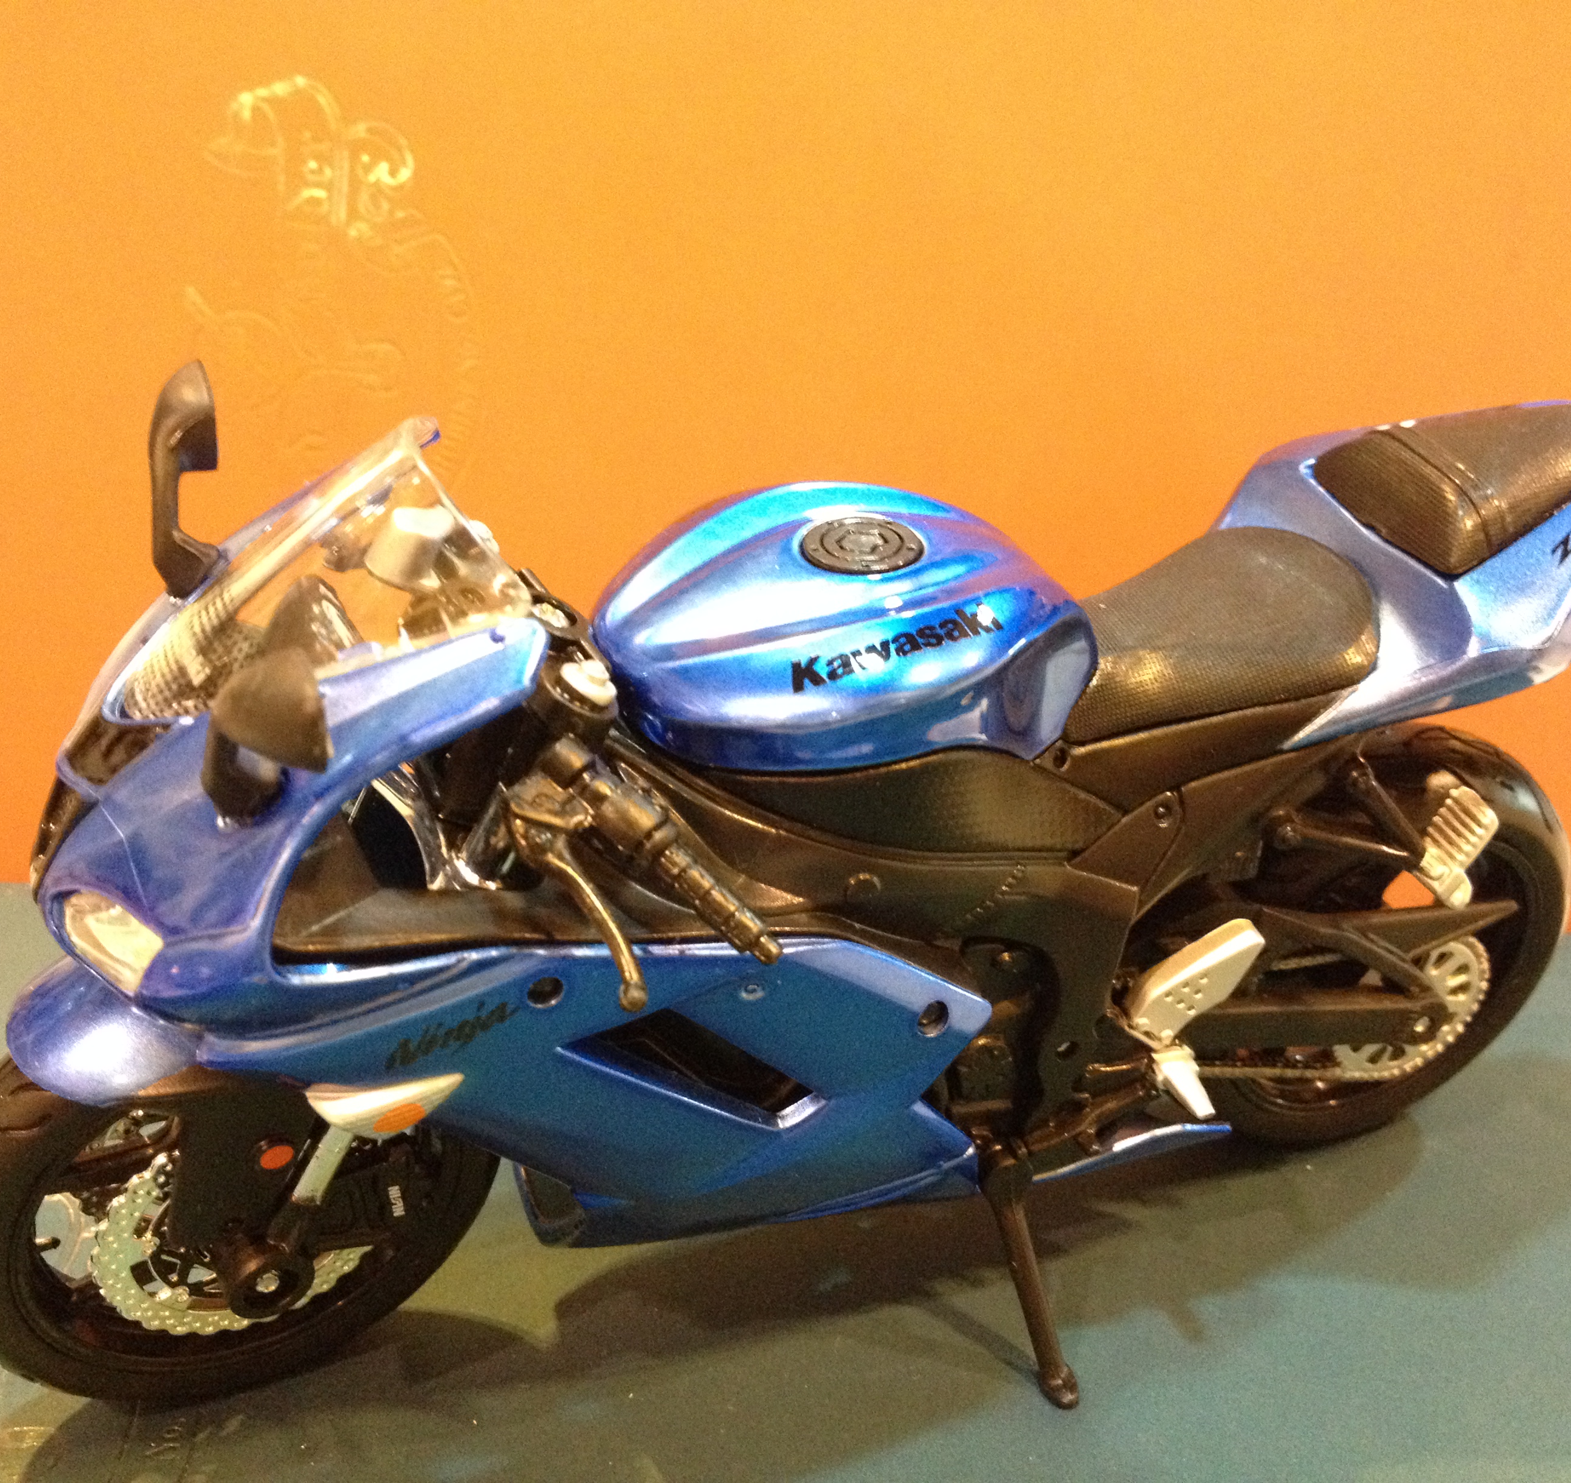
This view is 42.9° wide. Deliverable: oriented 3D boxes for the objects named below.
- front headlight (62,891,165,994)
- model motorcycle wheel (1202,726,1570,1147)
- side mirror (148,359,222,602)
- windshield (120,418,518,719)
[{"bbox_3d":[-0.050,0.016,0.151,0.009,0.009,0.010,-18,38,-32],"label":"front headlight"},{"bbox_3d":[0.061,0.021,0.215,0.052,0.052,0.014,-9,34,-19],"label":"model motorcycle wheel"},{"bbox_3d":[-0.051,-0.023,0.167,0.008,0.018,0.015,-9,34,-19],"label":"side mirror"},{"bbox_3d":[-0.036,-0.011,0.150,0.030,0.018,0.035,-9,34,-19],"label":"windshield"}]

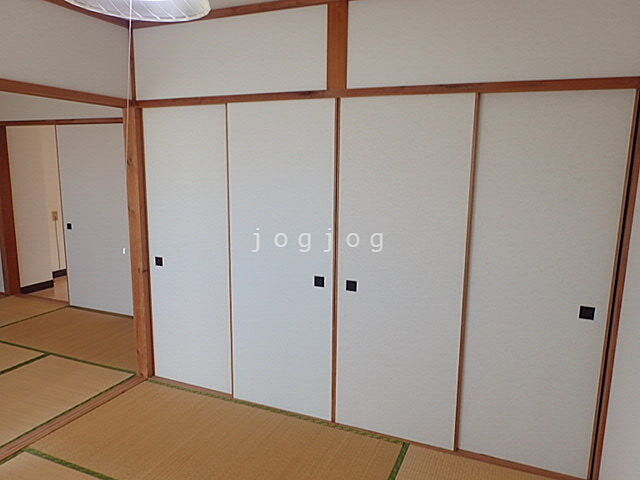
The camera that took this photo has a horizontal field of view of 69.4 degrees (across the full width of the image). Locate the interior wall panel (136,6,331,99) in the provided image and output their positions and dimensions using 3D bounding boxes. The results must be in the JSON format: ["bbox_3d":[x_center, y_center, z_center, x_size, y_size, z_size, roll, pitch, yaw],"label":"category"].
[{"bbox_3d":[-0.548,-1.023,2.595,1.260,0.415,0.050,5,10,22],"label":"interior wall panel"}]

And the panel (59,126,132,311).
[{"bbox_3d":[-2.089,-0.179,4.352,0.870,1.770,0.045,5,10,22],"label":"panel"}]

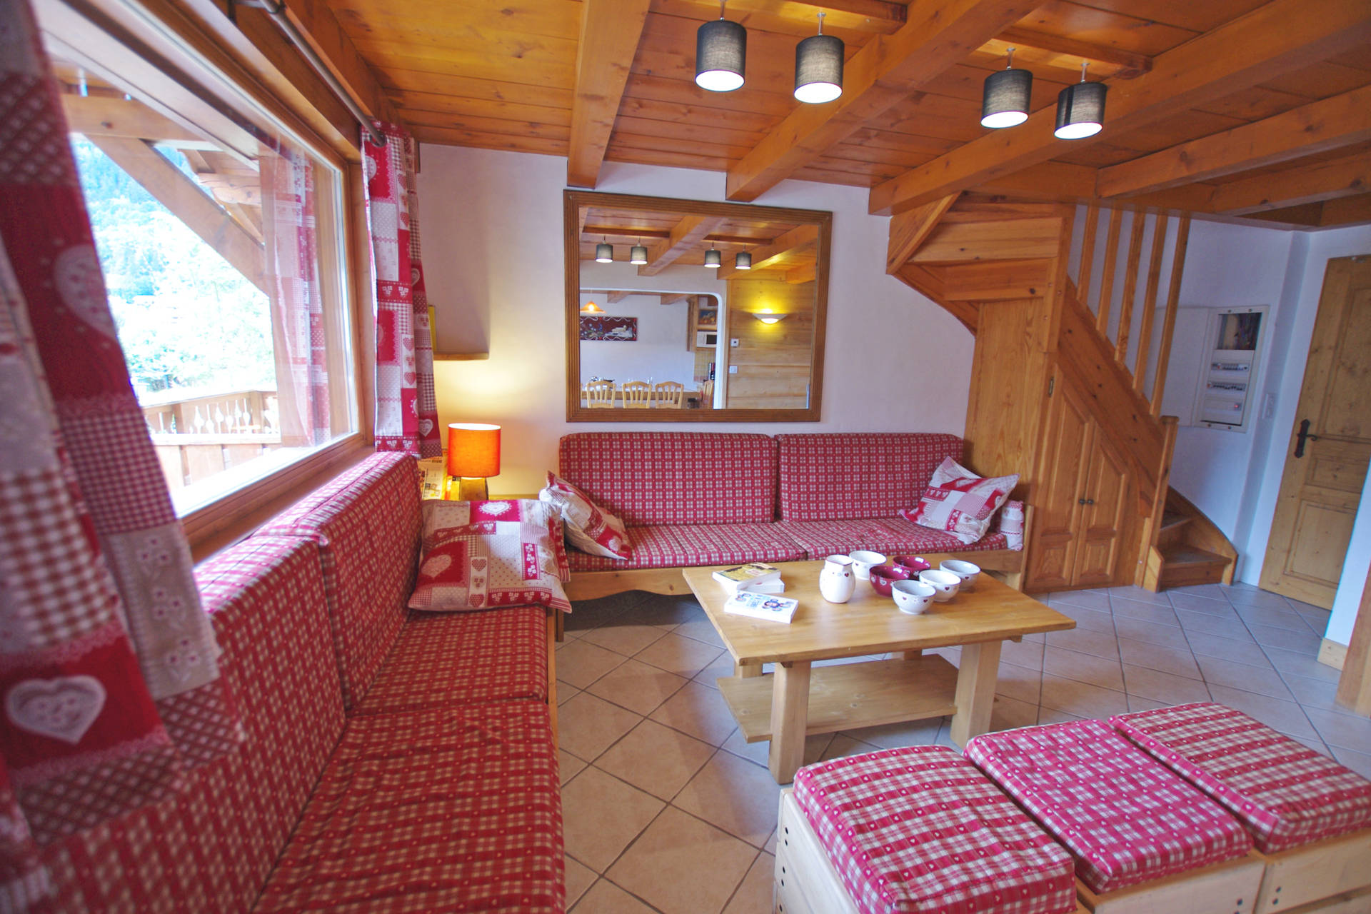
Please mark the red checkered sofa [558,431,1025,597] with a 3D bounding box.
[{"bbox_3d":[0.655,0.346,3.363,2.736,0.902,0.769,-1,10,-13],"label":"red checkered sofa"}]

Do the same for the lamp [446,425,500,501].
[{"bbox_3d":[-1.117,0.055,3.015,0.262,0.456,0.262,-1,10,-13],"label":"lamp"}]

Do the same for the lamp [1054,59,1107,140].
[{"bbox_3d":[1.306,-1.185,1.881,0.135,0.203,0.135,-1,10,-13],"label":"lamp"}]

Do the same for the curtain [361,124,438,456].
[{"bbox_3d":[-1.261,-0.692,2.534,0.228,1.377,0.333,-1,10,-13],"label":"curtain"}]

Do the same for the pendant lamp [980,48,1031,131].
[{"bbox_3d":[1.026,-1.184,1.818,0.135,0.205,0.135,-1,10,-13],"label":"pendant lamp"}]

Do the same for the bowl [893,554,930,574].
[{"bbox_3d":[0.950,0.479,2.401,0.150,0.083,0.150,1,9,0],"label":"bowl"}]

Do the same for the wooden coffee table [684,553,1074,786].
[{"bbox_3d":[0.699,0.759,2.288,1.282,0.442,0.769,-1,10,-13],"label":"wooden coffee table"}]

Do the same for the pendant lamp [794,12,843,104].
[{"bbox_3d":[0.393,-1.182,1.675,0.135,0.208,0.135,-1,10,-13],"label":"pendant lamp"}]

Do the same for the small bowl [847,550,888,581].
[{"bbox_3d":[0.775,0.471,2.429,0.152,0.083,0.152,1,9,0],"label":"small bowl"}]

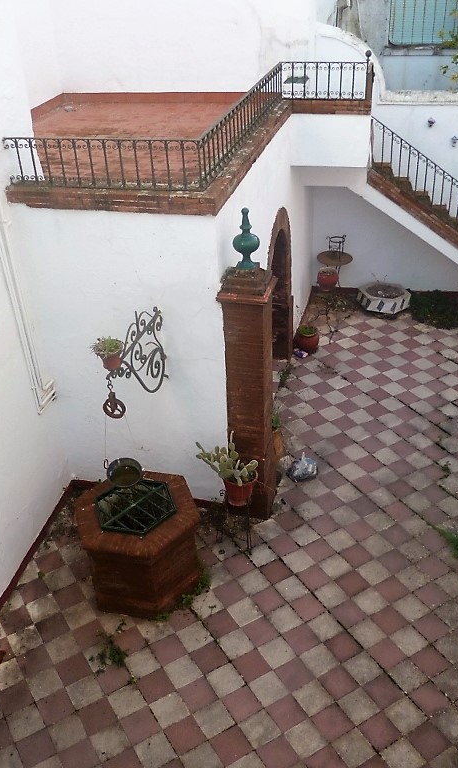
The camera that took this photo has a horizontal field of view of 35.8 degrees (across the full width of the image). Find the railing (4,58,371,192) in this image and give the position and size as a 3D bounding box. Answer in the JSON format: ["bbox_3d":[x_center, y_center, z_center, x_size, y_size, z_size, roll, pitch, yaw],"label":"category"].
[{"bbox_3d":[-0.143,-3.055,8.014,2.965,0.462,4.107,6,34,14],"label":"railing"}]

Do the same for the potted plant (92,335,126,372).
[{"bbox_3d":[-0.897,-0.191,5.357,0.237,0.212,0.237,7,34,14],"label":"potted plant"}]

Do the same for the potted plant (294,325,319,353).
[{"bbox_3d":[1.189,-0.689,10.873,0.386,0.359,0.386,6,34,13],"label":"potted plant"}]

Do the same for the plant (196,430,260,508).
[{"bbox_3d":[0.000,0.832,7.065,0.612,0.775,0.449,3,33,10],"label":"plant"}]

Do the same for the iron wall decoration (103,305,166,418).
[{"bbox_3d":[-0.755,-0.136,5.966,0.175,0.950,1.200,7,34,14],"label":"iron wall decoration"}]

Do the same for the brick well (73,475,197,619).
[{"bbox_3d":[-0.873,1.568,7.059,1.240,0.854,1.074,2,33,8],"label":"brick well"}]

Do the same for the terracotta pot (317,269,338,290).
[{"bbox_3d":[1.562,-1.632,11.227,0.310,0.290,0.310,5,33,12],"label":"terracotta pot"}]

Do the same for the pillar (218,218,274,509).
[{"bbox_3d":[0.211,-0.092,6.646,0.445,3.178,0.438,7,34,14],"label":"pillar"}]

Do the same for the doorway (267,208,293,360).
[{"bbox_3d":[0.568,-1.053,9.453,0.326,2.557,1.686,6,34,13],"label":"doorway"}]

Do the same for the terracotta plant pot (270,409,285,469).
[{"bbox_3d":[0.534,0.616,7.887,0.212,0.625,0.212,-2,33,1],"label":"terracotta plant pot"}]

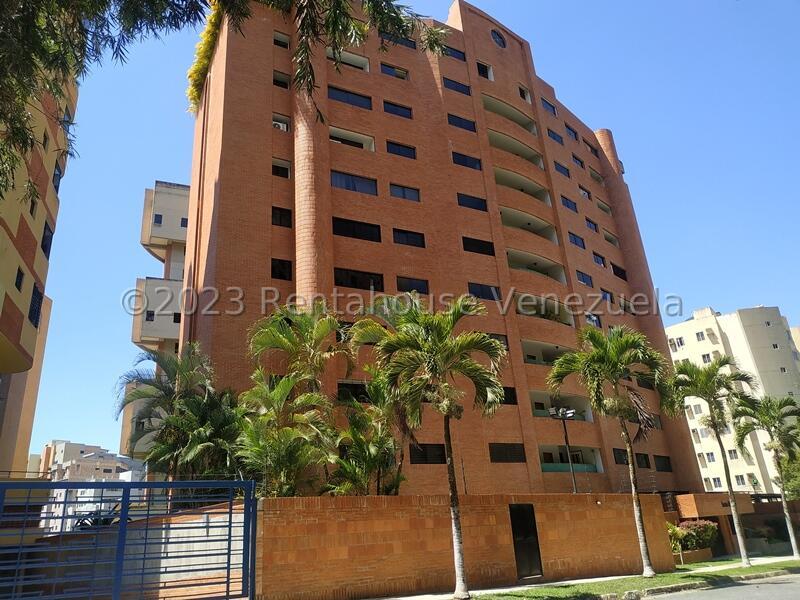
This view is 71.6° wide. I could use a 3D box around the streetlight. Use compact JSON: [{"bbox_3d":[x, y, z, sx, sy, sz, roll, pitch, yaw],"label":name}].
[{"bbox_3d":[5.832,5.070,18.878,1.050,2.881,0.450,5,-23,-23],"label":"streetlight"}]

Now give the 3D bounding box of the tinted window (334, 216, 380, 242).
[{"bbox_3d":[-2.255,-3.653,29.153,2.711,1.001,0.150,7,-24,-26],"label":"tinted window"}]

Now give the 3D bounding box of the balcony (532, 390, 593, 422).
[{"bbox_3d":[8.953,6.251,31.988,5.435,1.508,1.500,11,-26,-35],"label":"balcony"}]

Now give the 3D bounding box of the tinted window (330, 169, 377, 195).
[{"bbox_3d":[-2.363,-6.034,28.831,2.593,0.954,0.200,7,-24,-26],"label":"tinted window"}]

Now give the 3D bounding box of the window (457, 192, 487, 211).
[{"bbox_3d":[4.116,-5.460,31.428,2.018,0.800,0.200,7,-24,-26],"label":"window"}]

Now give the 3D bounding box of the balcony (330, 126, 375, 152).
[{"bbox_3d":[-2.658,-8.515,30.001,2.593,0.954,0.700,7,-24,-26],"label":"balcony"}]

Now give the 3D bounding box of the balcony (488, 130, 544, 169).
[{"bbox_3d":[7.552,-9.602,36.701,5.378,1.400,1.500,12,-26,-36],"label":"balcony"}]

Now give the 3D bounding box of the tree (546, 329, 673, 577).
[{"bbox_3d":[7.256,4.734,18.101,4.300,7.726,4.200,7,-24,-26],"label":"tree"}]

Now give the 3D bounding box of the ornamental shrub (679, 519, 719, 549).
[{"bbox_3d":[13.038,10.242,24.228,1.800,1.350,1.100,8,-24,-29],"label":"ornamental shrub"}]

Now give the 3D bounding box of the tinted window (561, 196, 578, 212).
[{"bbox_3d":[11.830,-6.665,38.776,1.825,0.709,0.120,14,-28,-39],"label":"tinted window"}]

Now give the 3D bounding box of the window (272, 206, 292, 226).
[{"bbox_3d":[-5.652,-3.908,26.483,0.951,0.990,0.200,8,-24,-28],"label":"window"}]

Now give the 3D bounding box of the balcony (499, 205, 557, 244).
[{"bbox_3d":[8.127,-4.529,36.192,5.435,1.508,1.500,11,-26,-35],"label":"balcony"}]

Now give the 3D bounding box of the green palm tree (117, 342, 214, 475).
[{"bbox_3d":[-7.548,3.829,17.922,2.707,4.899,2.707,5,-23,-23],"label":"green palm tree"}]

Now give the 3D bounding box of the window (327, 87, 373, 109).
[{"bbox_3d":[-2.774,-11.396,31.308,2.636,0.948,0.150,6,-23,-26],"label":"window"}]

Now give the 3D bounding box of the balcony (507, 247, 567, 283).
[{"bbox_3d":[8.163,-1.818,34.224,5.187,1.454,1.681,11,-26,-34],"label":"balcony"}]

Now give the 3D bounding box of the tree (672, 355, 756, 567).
[{"bbox_3d":[12.957,6.084,21.491,3.100,7.700,3.100,-16,-24,27],"label":"tree"}]

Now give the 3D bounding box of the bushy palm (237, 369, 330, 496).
[{"bbox_3d":[-3.680,4.298,17.761,2.715,4.114,2.715,5,-23,-23],"label":"bushy palm"}]

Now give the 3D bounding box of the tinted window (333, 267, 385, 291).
[{"bbox_3d":[-1.998,-0.958,27.454,2.650,1.000,0.150,6,-23,-26],"label":"tinted window"}]

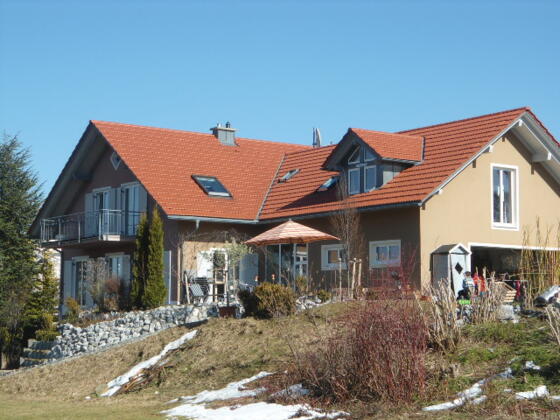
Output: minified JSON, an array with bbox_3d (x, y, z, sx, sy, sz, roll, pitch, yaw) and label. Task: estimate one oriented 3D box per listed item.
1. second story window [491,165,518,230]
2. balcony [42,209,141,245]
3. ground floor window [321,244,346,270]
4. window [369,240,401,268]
[{"bbox_3d":[7.666,-0.413,40.872,1.280,2.189,0.160,4,-7,-36],"label":"second story window"},{"bbox_3d":[-7.351,0.815,47.006,1.894,1.139,5.094,4,-7,-36],"label":"balcony"},{"bbox_3d":[1.963,1.665,41.988,0.160,0.883,1.549,4,-7,-36],"label":"ground floor window"},{"bbox_3d":[3.529,1.484,39.818,0.160,0.922,1.613,4,-7,-36],"label":"window"}]

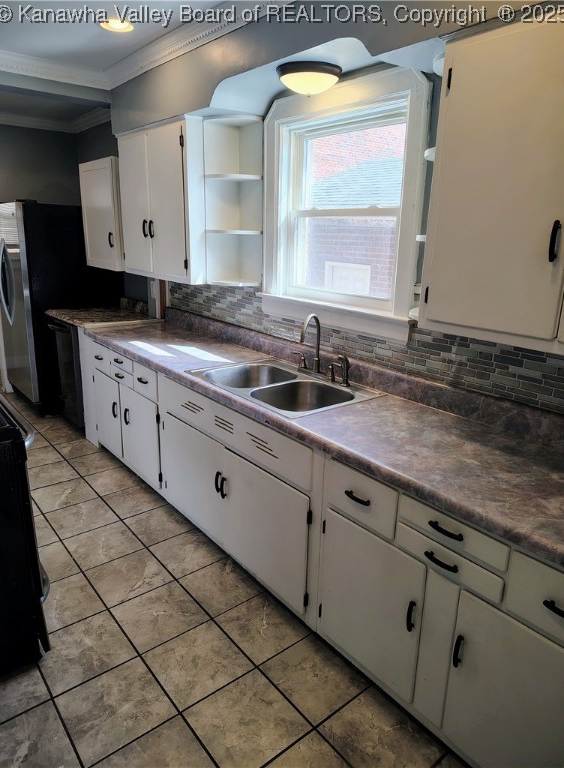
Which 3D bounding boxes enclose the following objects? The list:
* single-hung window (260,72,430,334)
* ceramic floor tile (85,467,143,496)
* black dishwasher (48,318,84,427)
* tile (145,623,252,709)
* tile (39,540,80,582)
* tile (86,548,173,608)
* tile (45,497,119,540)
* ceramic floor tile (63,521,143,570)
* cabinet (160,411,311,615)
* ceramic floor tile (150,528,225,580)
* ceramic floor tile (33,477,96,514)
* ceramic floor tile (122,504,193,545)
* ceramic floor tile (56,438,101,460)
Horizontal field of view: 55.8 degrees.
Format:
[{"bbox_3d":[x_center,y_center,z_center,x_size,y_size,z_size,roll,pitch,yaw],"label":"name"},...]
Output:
[{"bbox_3d":[0.246,-0.797,2.489,0.120,1.055,1.020,-12,21,-37],"label":"single-hung window"},{"bbox_3d":[-1.083,0.637,3.487,0.322,0.010,0.319,-12,21,-37],"label":"ceramic floor tile"},{"bbox_3d":[-1.430,-0.114,4.269,0.610,0.800,0.600,-12,21,-37],"label":"black dishwasher"},{"bbox_3d":[-0.308,1.022,1.958,0.304,0.010,0.304,-12,21,-37],"label":"tile"},{"bbox_3d":[-1.208,0.913,2.633,0.330,0.010,0.326,-12,21,-37],"label":"tile"},{"bbox_3d":[-0.740,0.936,2.587,0.330,0.010,0.326,-12,21,-37],"label":"tile"},{"bbox_3d":[-1.138,0.769,3.045,0.322,0.010,0.319,-12,21,-37],"label":"tile"},{"bbox_3d":[-0.946,0.857,2.834,0.330,0.010,0.326,-12,21,-37],"label":"ceramic floor tile"},{"bbox_3d":[-0.088,0.517,2.765,0.530,0.566,1.264,-12,21,-37],"label":"cabinet"},{"bbox_3d":[-0.472,0.871,2.755,0.322,0.010,0.319,-12,21,-37],"label":"ceramic floor tile"},{"bbox_3d":[-1.357,0.699,3.328,0.330,0.010,0.326,-12,21,-37],"label":"ceramic floor tile"},{"bbox_3d":[-0.684,0.801,3.034,0.330,0.010,0.326,-12,21,-37],"label":"ceramic floor tile"},{"bbox_3d":[-1.490,0.481,3.974,0.322,0.010,0.319,-12,21,-37],"label":"ceramic floor tile"}]

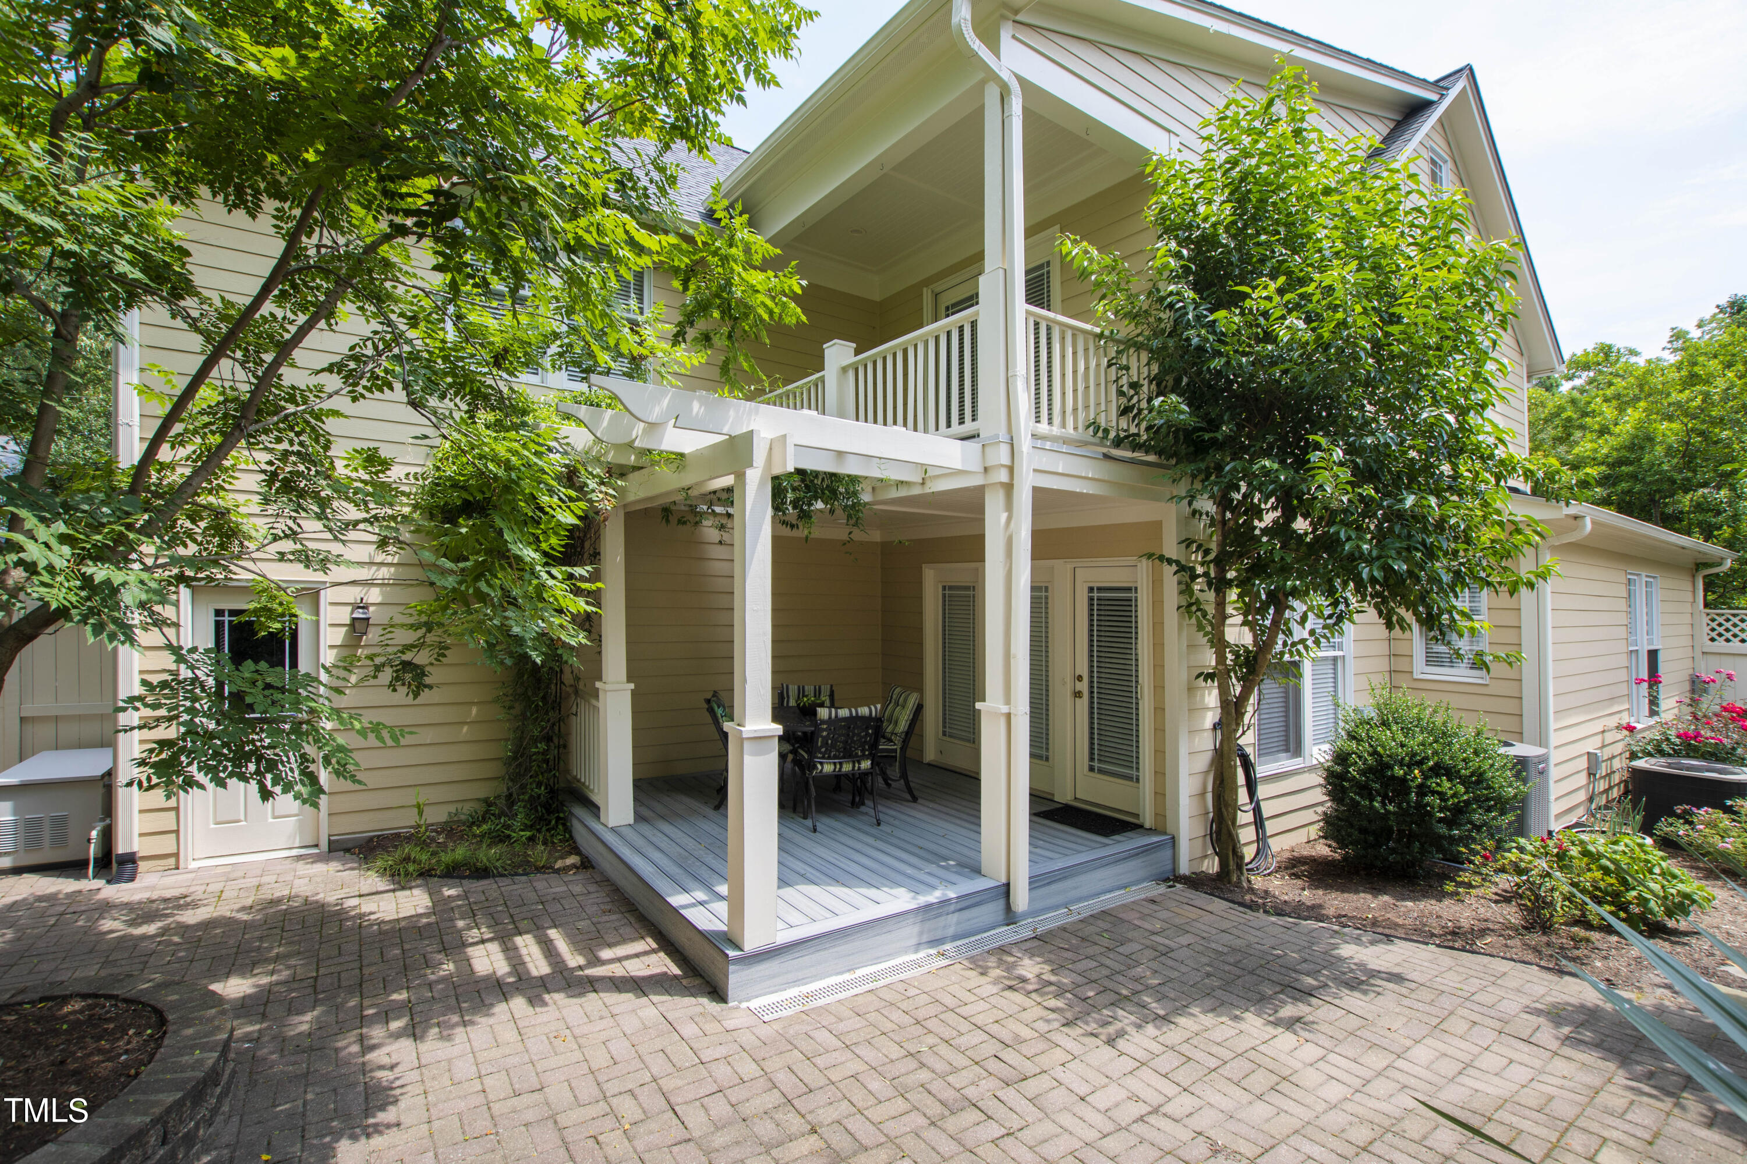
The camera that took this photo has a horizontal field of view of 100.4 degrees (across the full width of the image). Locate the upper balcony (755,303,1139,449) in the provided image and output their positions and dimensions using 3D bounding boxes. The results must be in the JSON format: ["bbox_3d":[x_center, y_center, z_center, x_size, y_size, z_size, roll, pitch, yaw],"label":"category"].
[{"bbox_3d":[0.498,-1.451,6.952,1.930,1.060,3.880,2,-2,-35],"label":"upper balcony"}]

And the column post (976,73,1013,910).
[{"bbox_3d":[0.860,-0.705,4.876,0.200,5.300,0.200,2,-2,-35],"label":"column post"}]

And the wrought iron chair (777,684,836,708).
[{"bbox_3d":[-0.650,1.546,7.200,0.570,0.920,0.630,1,-2,-14],"label":"wrought iron chair"}]

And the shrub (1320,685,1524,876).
[{"bbox_3d":[4.239,1.486,5.694,1.280,1.330,1.280,1,-2,-34],"label":"shrub"}]

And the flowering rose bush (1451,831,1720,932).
[{"bbox_3d":[4.940,1.971,5.040,0.980,0.520,1.250,2,-2,-35],"label":"flowering rose bush"}]

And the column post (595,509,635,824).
[{"bbox_3d":[-2.066,0.673,5.853,0.235,2.500,0.235,1,-2,-34],"label":"column post"}]

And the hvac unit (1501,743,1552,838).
[{"bbox_3d":[5.350,1.822,6.345,0.670,0.765,0.670,1,-2,-34],"label":"hvac unit"}]

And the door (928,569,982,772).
[{"bbox_3d":[0.884,0.970,7.872,0.120,2.120,0.920,2,-2,-35],"label":"door"}]

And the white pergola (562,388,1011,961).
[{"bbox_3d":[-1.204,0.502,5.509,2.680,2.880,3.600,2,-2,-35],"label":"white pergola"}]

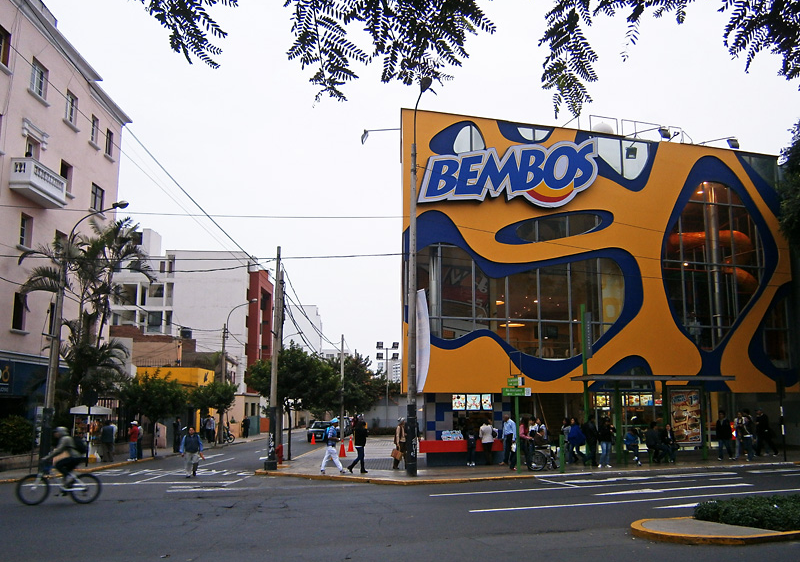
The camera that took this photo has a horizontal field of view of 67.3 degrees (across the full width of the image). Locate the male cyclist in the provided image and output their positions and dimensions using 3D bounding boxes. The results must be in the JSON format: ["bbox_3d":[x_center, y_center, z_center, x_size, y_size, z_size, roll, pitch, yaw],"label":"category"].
[{"bbox_3d":[-7.807,4.152,13.900,0.980,1.420,0.520,3,-13,-15],"label":"male cyclist"}]

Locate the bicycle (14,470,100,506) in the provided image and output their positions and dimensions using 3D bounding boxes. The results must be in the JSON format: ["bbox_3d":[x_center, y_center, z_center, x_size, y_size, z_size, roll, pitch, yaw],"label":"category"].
[{"bbox_3d":[-7.933,4.716,14.095,1.750,1.000,0.550,3,-11,-15],"label":"bicycle"}]

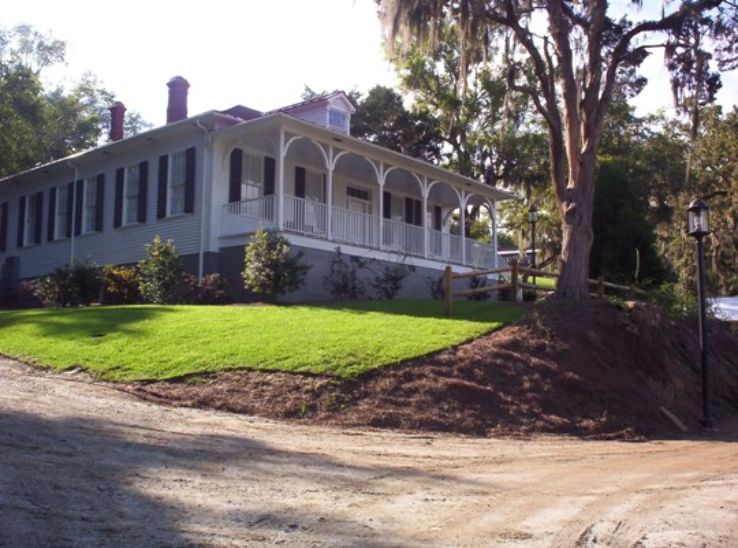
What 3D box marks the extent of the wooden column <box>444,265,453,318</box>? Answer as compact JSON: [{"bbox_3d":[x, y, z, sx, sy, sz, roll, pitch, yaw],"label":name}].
[{"bbox_3d":[1.562,0.328,15.061,0.140,1.019,0.140,5,-9,-36],"label":"wooden column"}]

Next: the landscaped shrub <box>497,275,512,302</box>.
[{"bbox_3d":[4.708,0.509,26.421,0.646,0.955,0.680,0,-7,0],"label":"landscaped shrub"}]

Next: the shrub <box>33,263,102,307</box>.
[{"bbox_3d":[-9.537,0.333,24.280,1.850,1.337,1.450,-5,-9,40],"label":"shrub"}]

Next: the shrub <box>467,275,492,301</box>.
[{"bbox_3d":[3.614,0.450,25.048,0.779,0.839,0.820,-5,-9,40],"label":"shrub"}]

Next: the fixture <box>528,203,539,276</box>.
[{"bbox_3d":[5.743,-0.899,26.687,0.290,3.103,0.290,0,-7,0],"label":"fixture"}]

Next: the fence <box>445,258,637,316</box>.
[{"bbox_3d":[3.967,0.392,17.048,6.374,1.355,0.514,5,-9,-36],"label":"fence"}]

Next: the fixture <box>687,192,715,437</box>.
[{"bbox_3d":[4.870,0.554,11.202,0.300,3.360,0.300,0,-7,0],"label":"fixture"}]

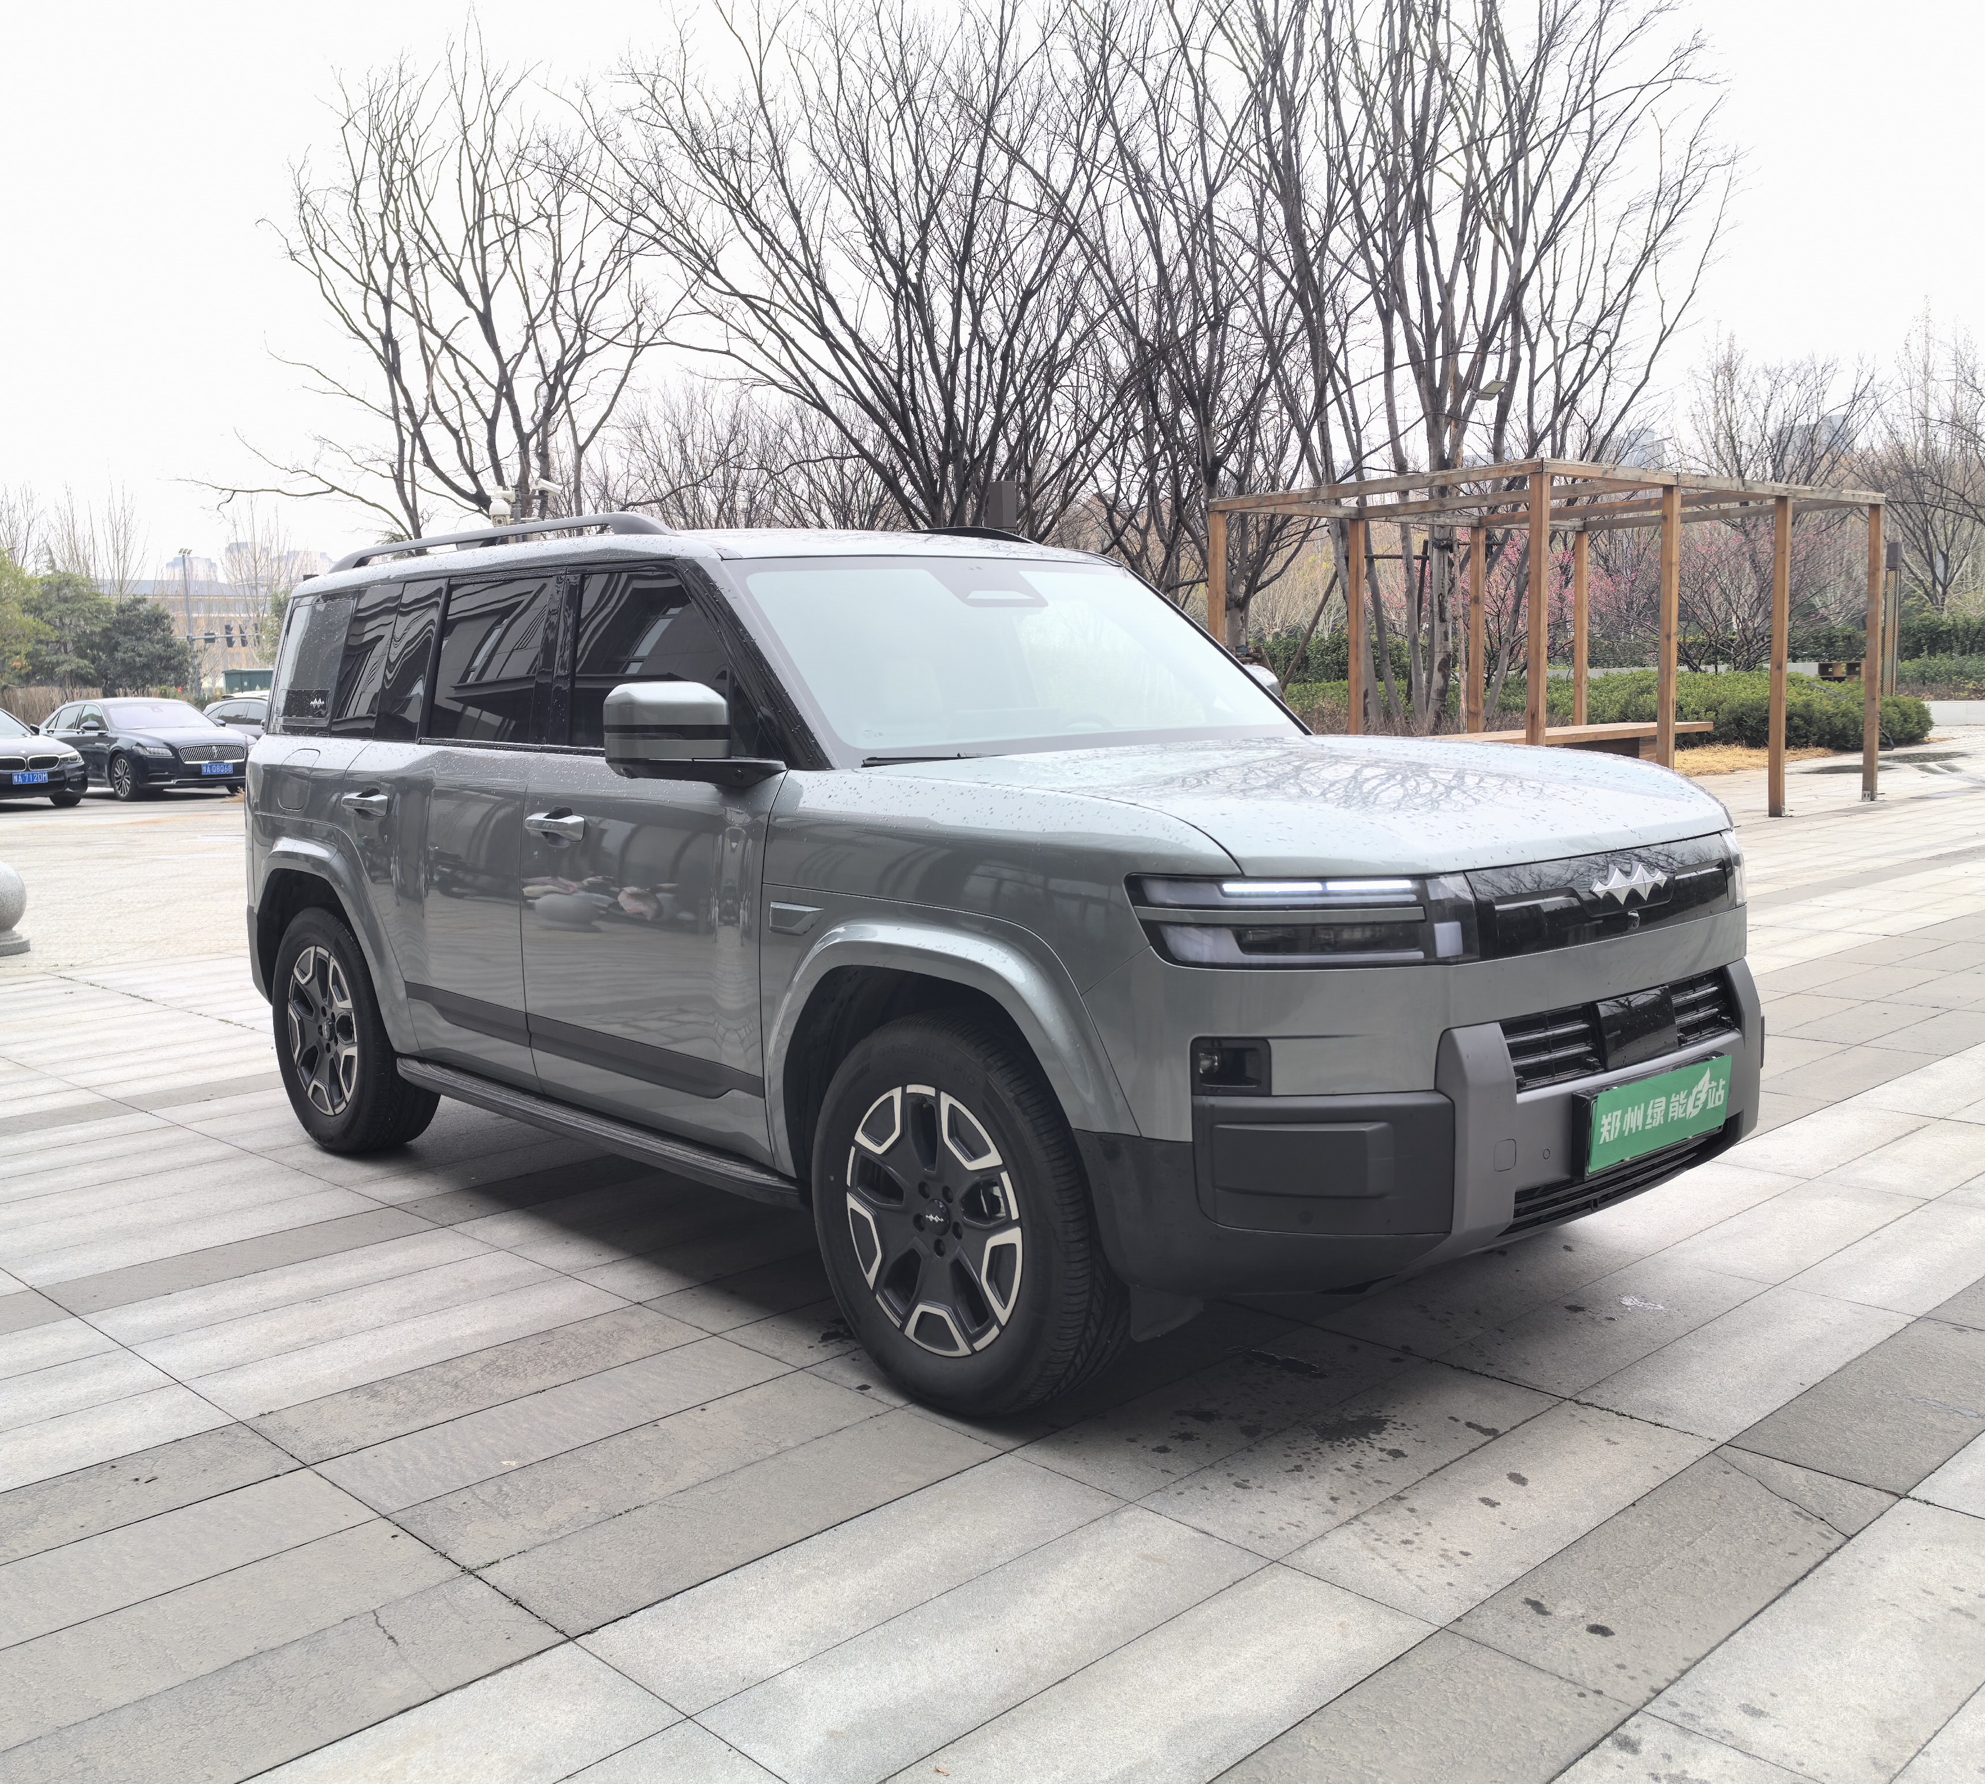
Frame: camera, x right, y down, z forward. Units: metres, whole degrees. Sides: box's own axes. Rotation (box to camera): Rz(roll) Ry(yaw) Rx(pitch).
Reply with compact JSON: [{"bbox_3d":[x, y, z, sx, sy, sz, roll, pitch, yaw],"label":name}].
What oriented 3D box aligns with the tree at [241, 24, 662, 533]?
[{"bbox_3d":[-7.046,-6.056,23.600,5.600,9.900,5.500,-3,7,-16],"label":"tree"}]

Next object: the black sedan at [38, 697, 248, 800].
[{"bbox_3d":[-13.335,-2.253,28.795,5.110,1.490,1.960,4,8,39],"label":"black sedan"}]

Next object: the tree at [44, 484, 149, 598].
[{"bbox_3d":[-41.097,-12.813,84.522,4.900,11.400,4.900,-4,7,-25],"label":"tree"}]

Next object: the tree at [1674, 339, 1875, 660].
[{"bbox_3d":[15.789,-7.191,37.708,4.500,7.100,4.500,1,7,23],"label":"tree"}]

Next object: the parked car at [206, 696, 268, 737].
[{"bbox_3d":[-12.349,-2.652,32.277,4.750,1.460,1.860,2,7,31],"label":"parked car"}]

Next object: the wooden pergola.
[{"bbox_3d":[5.433,-2.209,17.577,6.317,2.991,3.378,-7,9,-42],"label":"wooden pergola"}]

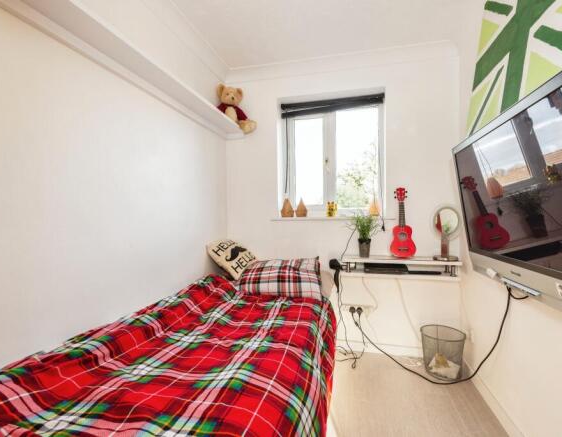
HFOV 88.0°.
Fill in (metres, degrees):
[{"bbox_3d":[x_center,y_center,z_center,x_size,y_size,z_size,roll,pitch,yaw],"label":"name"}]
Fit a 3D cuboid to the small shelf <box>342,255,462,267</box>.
[{"bbox_3d":[0.858,0.310,2.155,0.810,0.024,0.220,0,1,13],"label":"small shelf"}]

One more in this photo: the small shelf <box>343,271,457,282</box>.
[{"bbox_3d":[0.845,0.414,2.160,0.810,0.024,0.220,0,1,13],"label":"small shelf"}]

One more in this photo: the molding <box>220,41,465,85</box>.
[{"bbox_3d":[0.406,-1.232,2.308,1.850,0.085,0.085,0,1,13],"label":"molding"}]

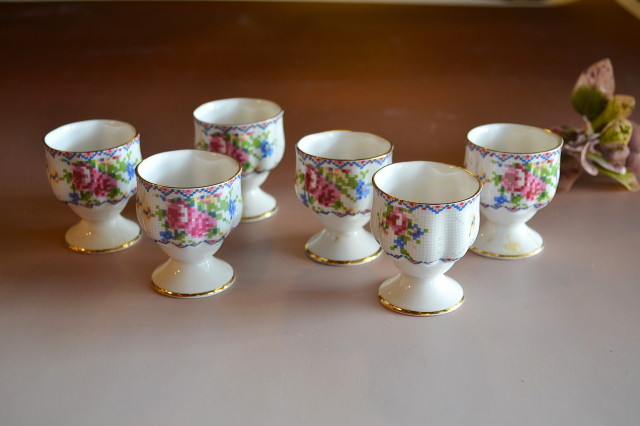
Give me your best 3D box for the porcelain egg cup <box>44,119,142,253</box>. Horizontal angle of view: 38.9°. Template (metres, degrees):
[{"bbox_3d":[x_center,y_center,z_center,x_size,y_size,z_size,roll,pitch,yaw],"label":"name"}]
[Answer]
[{"bbox_3d":[-0.125,-0.015,0.509,0.053,0.062,0.053,0,24,0],"label":"porcelain egg cup"}]

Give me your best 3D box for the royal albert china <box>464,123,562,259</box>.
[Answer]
[{"bbox_3d":[0.105,-0.012,0.504,0.053,0.062,0.053,0,24,0],"label":"royal albert china"}]

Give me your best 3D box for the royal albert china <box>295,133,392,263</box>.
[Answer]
[{"bbox_3d":[0.013,-0.009,0.496,0.053,0.062,0.053,0,24,0],"label":"royal albert china"}]

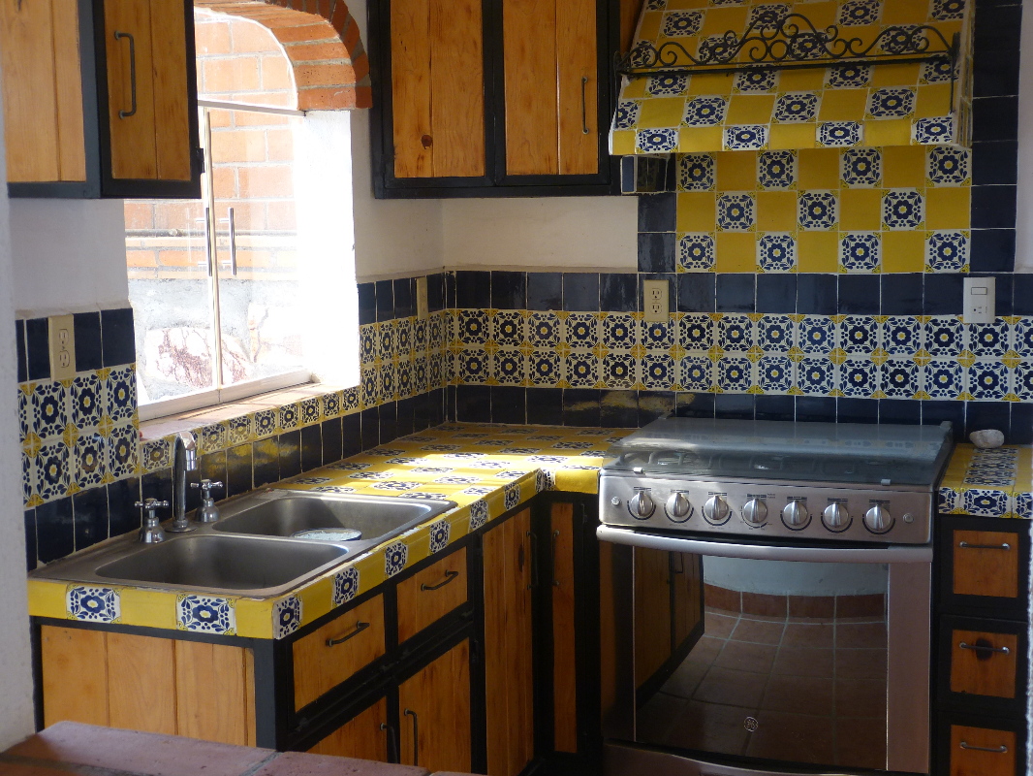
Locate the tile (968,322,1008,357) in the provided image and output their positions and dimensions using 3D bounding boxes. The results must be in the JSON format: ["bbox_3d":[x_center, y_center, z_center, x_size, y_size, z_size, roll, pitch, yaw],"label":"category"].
[{"bbox_3d":[1.199,-0.128,3.786,0.104,0.104,0.010,2,7,20],"label":"tile"}]

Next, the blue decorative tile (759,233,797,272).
[{"bbox_3d":[0.691,-0.358,3.947,0.106,0.106,0.010,2,7,20],"label":"blue decorative tile"}]

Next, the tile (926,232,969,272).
[{"bbox_3d":[1.098,-0.346,3.797,0.106,0.106,0.010,2,7,20],"label":"tile"}]

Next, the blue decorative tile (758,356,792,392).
[{"bbox_3d":[0.692,-0.038,3.986,0.104,0.104,0.010,2,7,20],"label":"blue decorative tile"}]

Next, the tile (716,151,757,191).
[{"bbox_3d":[0.577,-0.569,3.901,0.105,0.105,0.008,2,7,21],"label":"tile"}]

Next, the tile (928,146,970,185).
[{"bbox_3d":[1.097,-0.564,3.785,0.106,0.106,0.010,2,6,21],"label":"tile"}]

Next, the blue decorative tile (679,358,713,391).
[{"bbox_3d":[0.492,-0.040,4.075,0.106,0.106,0.010,2,6,21],"label":"blue decorative tile"}]

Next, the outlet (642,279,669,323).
[{"bbox_3d":[0.382,-0.236,4.067,0.070,0.114,0.012,2,7,20],"label":"outlet"}]

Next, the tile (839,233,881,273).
[{"bbox_3d":[0.895,-0.353,3.886,0.106,0.106,0.010,2,6,21],"label":"tile"}]

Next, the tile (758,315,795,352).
[{"bbox_3d":[0.694,-0.144,3.986,0.106,0.106,0.010,2,6,21],"label":"tile"}]

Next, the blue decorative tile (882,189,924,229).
[{"bbox_3d":[0.978,-0.450,3.763,0.105,0.105,0.008,2,7,21],"label":"blue decorative tile"}]

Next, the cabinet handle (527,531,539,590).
[{"bbox_3d":[0.042,0.406,3.495,0.029,0.140,0.013,2,7,20],"label":"cabinet handle"}]

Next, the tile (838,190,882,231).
[{"bbox_3d":[0.891,-0.459,3.860,0.106,0.106,0.010,2,7,20],"label":"tile"}]

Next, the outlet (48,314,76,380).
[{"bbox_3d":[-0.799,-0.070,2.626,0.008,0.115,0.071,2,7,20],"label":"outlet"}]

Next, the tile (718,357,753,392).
[{"bbox_3d":[0.590,-0.037,4.024,0.104,0.104,0.010,2,7,20],"label":"tile"}]

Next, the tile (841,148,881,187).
[{"bbox_3d":[0.893,-0.570,3.863,0.106,0.106,0.010,2,6,21],"label":"tile"}]

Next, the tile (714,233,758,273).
[{"bbox_3d":[0.580,-0.355,3.926,0.105,0.105,0.008,2,7,21],"label":"tile"}]

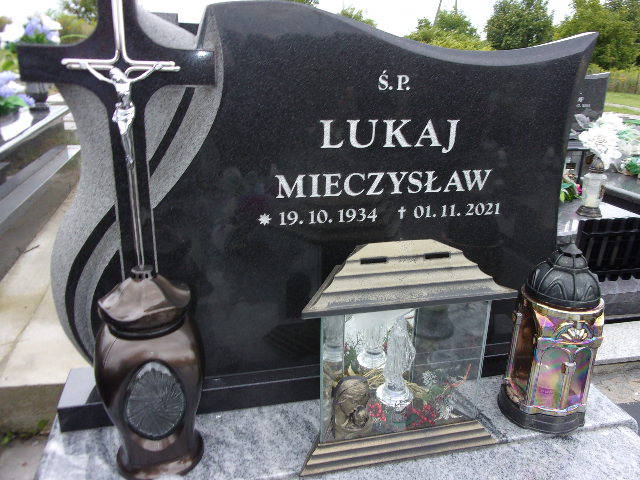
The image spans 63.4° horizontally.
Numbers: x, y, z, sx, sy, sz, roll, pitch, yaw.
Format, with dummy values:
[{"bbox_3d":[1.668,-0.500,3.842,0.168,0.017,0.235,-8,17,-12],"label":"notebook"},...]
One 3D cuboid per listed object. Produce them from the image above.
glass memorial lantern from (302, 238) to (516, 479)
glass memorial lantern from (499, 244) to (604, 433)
[{"bbox_3d":[0.117,0.161,0.848,0.334,0.341,0.167,-4,19,-13],"label":"glass memorial lantern"},{"bbox_3d":[0.407,0.159,0.906,0.149,0.314,0.149,0,18,-3],"label":"glass memorial lantern"}]

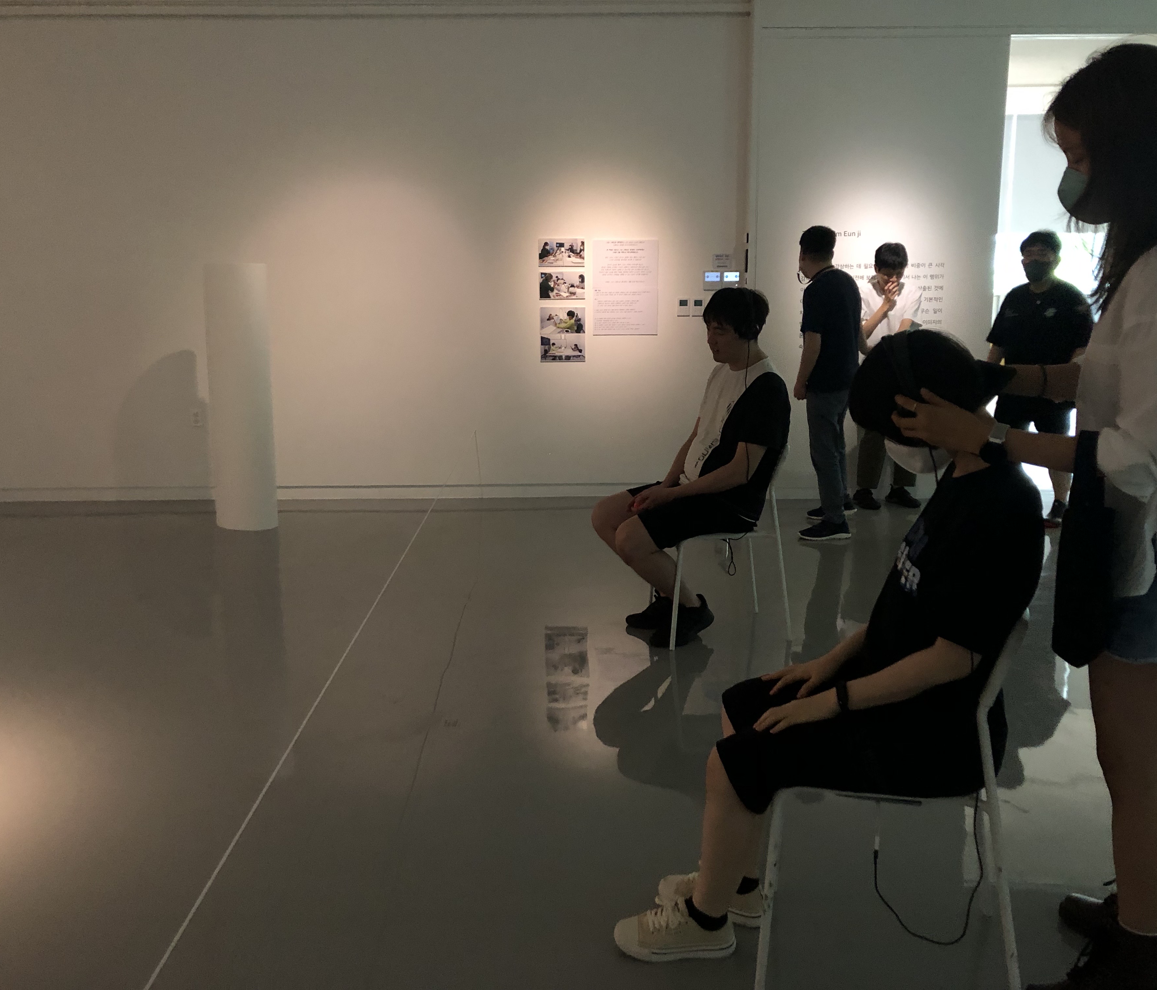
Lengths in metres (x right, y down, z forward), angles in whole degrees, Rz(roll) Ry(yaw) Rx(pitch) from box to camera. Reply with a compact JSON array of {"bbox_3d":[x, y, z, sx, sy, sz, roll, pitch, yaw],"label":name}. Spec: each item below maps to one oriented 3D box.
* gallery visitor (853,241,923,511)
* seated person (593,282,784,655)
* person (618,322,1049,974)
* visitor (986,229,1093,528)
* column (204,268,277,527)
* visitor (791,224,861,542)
[{"bbox_3d":[1.993,-0.759,6.821,0.480,1.670,0.370,-3,10,-17],"label":"gallery visitor"},{"bbox_3d":[0.445,-0.115,4.105,0.760,1.335,0.490,-2,10,-12],"label":"seated person"},{"bbox_3d":[0.456,0.304,2.012,0.760,1.230,0.480,2,10,9],"label":"person"},{"bbox_3d":[2.725,-0.689,6.305,0.600,1.710,0.360,5,11,28],"label":"visitor"},{"bbox_3d":[-1.957,-0.562,6.186,0.365,1.500,0.365,0,10,0],"label":"column"},{"bbox_3d":[1.416,-0.658,6.098,0.380,1.720,0.500,7,12,33],"label":"visitor"}]

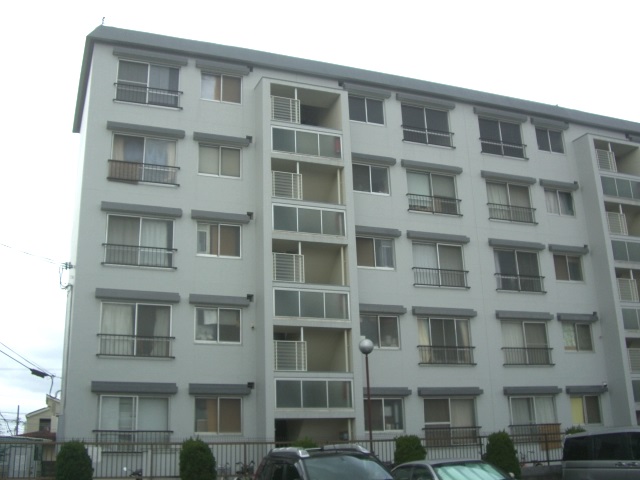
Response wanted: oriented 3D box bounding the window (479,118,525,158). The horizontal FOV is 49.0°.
[{"bbox_3d":[7.118,-3.924,27.286,1.995,1.558,0.100,5,-18,-21],"label":"window"}]

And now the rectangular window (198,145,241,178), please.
[{"bbox_3d":[-3.240,-2.570,22.899,1.416,1.054,0.150,5,-17,-22],"label":"rectangular window"}]

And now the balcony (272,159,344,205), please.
[{"bbox_3d":[-0.509,-1.677,23.248,2.580,1.520,0.800,5,-17,-22],"label":"balcony"}]

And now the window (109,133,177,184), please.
[{"bbox_3d":[-5.365,-2.442,21.507,2.010,1.563,0.150,5,-18,-21],"label":"window"}]

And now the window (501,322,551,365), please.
[{"bbox_3d":[7.535,3.752,25.634,2.090,1.550,0.180,5,-17,-22],"label":"window"}]

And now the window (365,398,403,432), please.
[{"bbox_3d":[2.077,5.640,22.741,1.446,1.054,0.150,5,-17,-22],"label":"window"}]

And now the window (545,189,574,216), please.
[{"bbox_3d":[9.280,-1.442,27.197,1.330,1.038,0.150,5,-18,-21],"label":"window"}]

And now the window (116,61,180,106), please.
[{"bbox_3d":[-5.433,-4.948,22.297,2.010,1.563,0.150,5,-18,-21],"label":"window"}]

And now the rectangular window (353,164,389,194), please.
[{"bbox_3d":[1.815,-2.097,24.517,1.370,1.031,0.100,5,-18,-21],"label":"rectangular window"}]

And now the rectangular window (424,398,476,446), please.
[{"bbox_3d":[4.421,6.098,23.584,2.060,1.550,0.180,5,-17,-22],"label":"rectangular window"}]

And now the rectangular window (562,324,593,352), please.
[{"bbox_3d":[9.418,3.570,25.652,1.330,1.038,0.150,5,-18,-21],"label":"rectangular window"}]

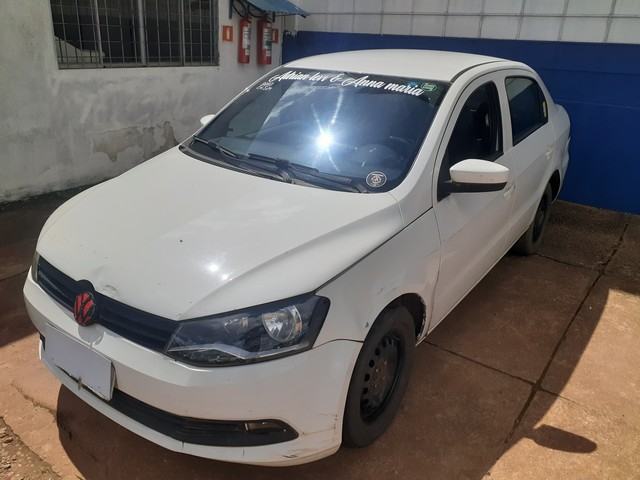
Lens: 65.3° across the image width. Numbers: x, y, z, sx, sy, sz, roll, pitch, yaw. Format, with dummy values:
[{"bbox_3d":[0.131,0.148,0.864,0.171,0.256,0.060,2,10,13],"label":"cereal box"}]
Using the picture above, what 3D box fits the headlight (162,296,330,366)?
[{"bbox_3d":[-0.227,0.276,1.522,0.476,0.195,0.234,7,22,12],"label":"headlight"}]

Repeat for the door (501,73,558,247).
[{"bbox_3d":[1.330,-0.534,3.272,0.230,1.120,1.020,16,26,32],"label":"door"}]

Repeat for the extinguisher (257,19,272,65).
[{"bbox_3d":[-0.737,-2.630,6.625,0.190,0.570,0.190,2,21,-1],"label":"extinguisher"}]

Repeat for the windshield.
[{"bbox_3d":[-0.048,-0.604,2.461,1.270,0.120,0.900,16,54,32],"label":"windshield"}]

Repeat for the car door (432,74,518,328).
[{"bbox_3d":[0.737,-0.243,2.494,0.250,1.140,1.070,16,26,32],"label":"car door"}]

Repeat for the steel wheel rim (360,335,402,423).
[{"bbox_3d":[0.205,0.528,2.004,0.130,0.380,0.380,16,26,32],"label":"steel wheel rim"}]

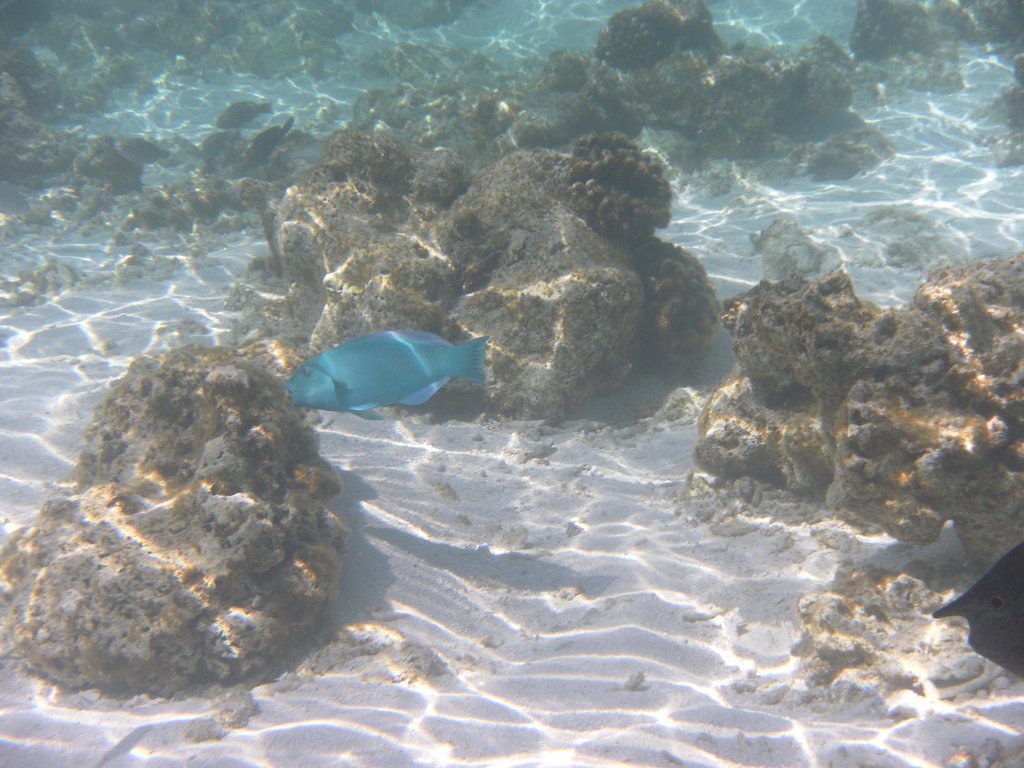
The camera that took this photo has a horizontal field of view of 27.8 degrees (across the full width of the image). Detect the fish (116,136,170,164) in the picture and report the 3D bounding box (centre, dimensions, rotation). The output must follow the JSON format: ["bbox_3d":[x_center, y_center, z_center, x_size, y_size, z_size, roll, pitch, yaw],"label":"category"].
[{"bbox_3d":[-1.070,-0.677,6.000,0.165,0.076,0.035,7,18,-2],"label":"fish"}]

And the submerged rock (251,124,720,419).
[{"bbox_3d":[-0.063,-0.279,4.270,0.970,0.480,0.720,0,18,0],"label":"submerged rock"}]

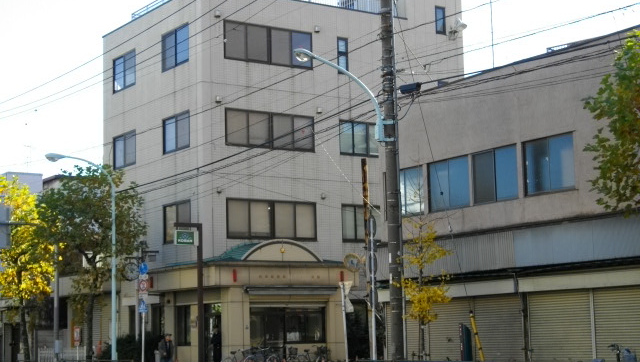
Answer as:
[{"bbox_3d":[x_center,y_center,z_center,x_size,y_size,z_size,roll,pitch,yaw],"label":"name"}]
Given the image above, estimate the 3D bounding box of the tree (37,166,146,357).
[{"bbox_3d":[-8.797,3.516,44.165,4.037,8.300,4.037,4,-10,-35],"label":"tree"}]

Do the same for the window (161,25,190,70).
[{"bbox_3d":[-5.618,-5.194,44.816,0.140,1.491,2.199,4,-10,-35],"label":"window"}]

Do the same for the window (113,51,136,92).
[{"bbox_3d":[-8.247,-4.609,48.561,0.140,1.500,2.180,4,-10,-35],"label":"window"}]

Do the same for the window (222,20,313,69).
[{"bbox_3d":[-2.037,-5.400,45.686,4.162,1.553,0.150,4,-10,-34],"label":"window"}]

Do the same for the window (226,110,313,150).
[{"bbox_3d":[-1.944,-1.970,45.303,4.130,1.470,0.150,4,-9,-34],"label":"window"}]

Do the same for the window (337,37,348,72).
[{"bbox_3d":[0.939,-5.212,47.802,0.540,1.490,0.150,4,-9,-34],"label":"window"}]

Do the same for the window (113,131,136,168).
[{"bbox_3d":[-8.152,-1.262,48.083,0.140,1.388,2.134,4,-10,-35],"label":"window"}]

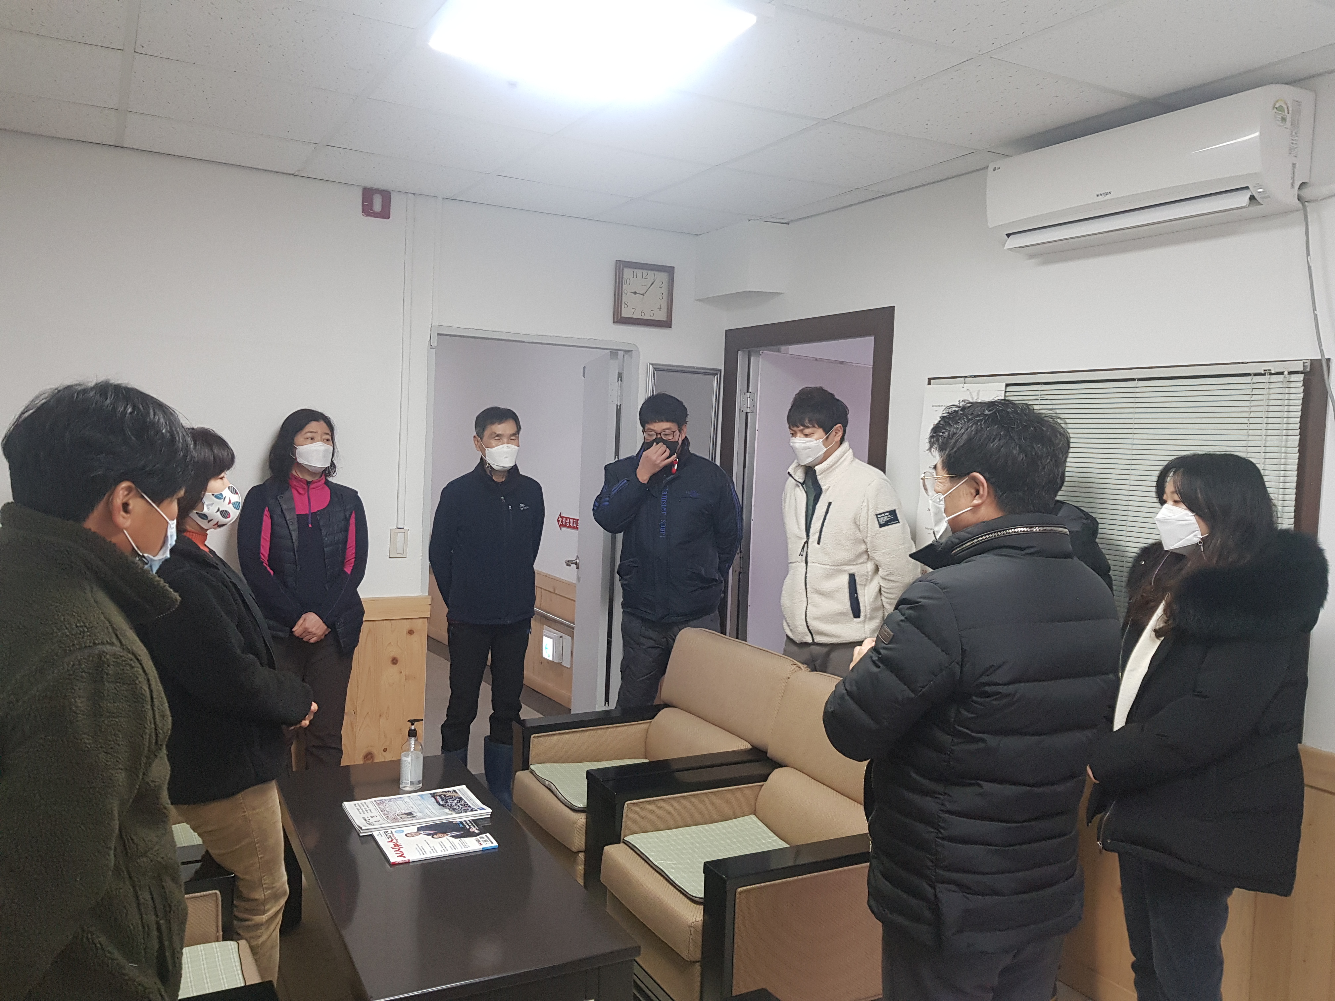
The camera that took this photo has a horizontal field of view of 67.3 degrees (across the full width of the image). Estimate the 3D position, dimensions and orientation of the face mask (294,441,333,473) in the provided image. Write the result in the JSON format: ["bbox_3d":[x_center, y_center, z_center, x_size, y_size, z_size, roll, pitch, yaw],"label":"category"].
[{"bbox_3d":[-1.254,-0.155,3.550,0.140,0.110,0.090,-1,5,-41],"label":"face mask"}]

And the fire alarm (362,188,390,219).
[{"bbox_3d":[-1.139,-1.162,3.930,0.101,0.101,0.045,0,4,-29],"label":"fire alarm"}]

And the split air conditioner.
[{"bbox_3d":[1.270,-0.885,2.757,0.200,0.300,0.840,0,4,-30],"label":"split air conditioner"}]

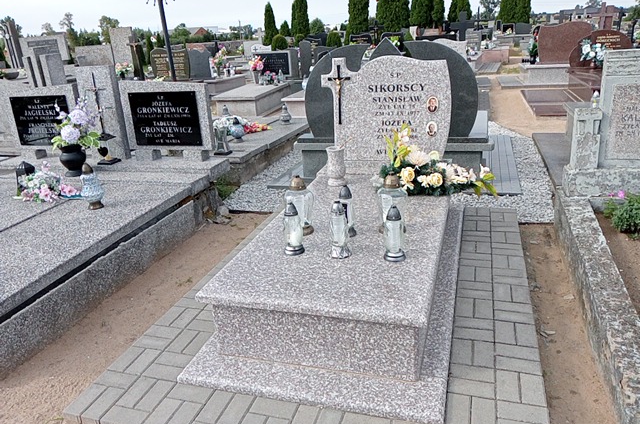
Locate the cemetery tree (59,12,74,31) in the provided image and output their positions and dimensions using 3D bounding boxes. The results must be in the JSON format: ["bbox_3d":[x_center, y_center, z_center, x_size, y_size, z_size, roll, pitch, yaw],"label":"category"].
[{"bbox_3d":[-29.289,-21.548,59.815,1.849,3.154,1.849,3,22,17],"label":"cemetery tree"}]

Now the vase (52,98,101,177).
[{"bbox_3d":[-2.188,-0.664,4.680,0.430,0.640,0.400,2,21,17],"label":"vase"}]

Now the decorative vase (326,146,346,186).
[{"bbox_3d":[0.121,-0.335,3.762,0.145,0.270,0.145,-3,20,1],"label":"decorative vase"}]

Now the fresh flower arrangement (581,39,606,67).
[{"bbox_3d":[4.914,-2.841,9.250,0.450,0.480,0.380,2,21,17],"label":"fresh flower arrangement"}]

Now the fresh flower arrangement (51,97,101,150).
[{"bbox_3d":[-2.182,-0.793,4.640,0.430,0.440,0.400,2,21,17],"label":"fresh flower arrangement"}]

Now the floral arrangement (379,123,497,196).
[{"bbox_3d":[0.803,-0.383,3.578,0.800,0.460,0.360,3,22,17],"label":"floral arrangement"}]

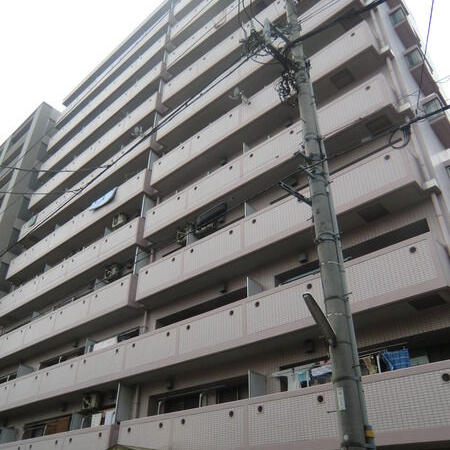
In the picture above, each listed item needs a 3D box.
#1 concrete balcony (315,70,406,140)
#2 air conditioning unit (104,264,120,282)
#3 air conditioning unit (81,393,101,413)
[{"bbox_3d":[4.084,-3.369,13.126,2.850,1.368,0.950,-27,-43,34],"label":"concrete balcony"},{"bbox_3d":[-5.355,2.250,19.787,0.770,0.570,0.300,-27,-43,34],"label":"air conditioning unit"},{"bbox_3d":[-5.318,7.045,16.415,0.770,0.570,0.300,-27,-43,34],"label":"air conditioning unit"}]

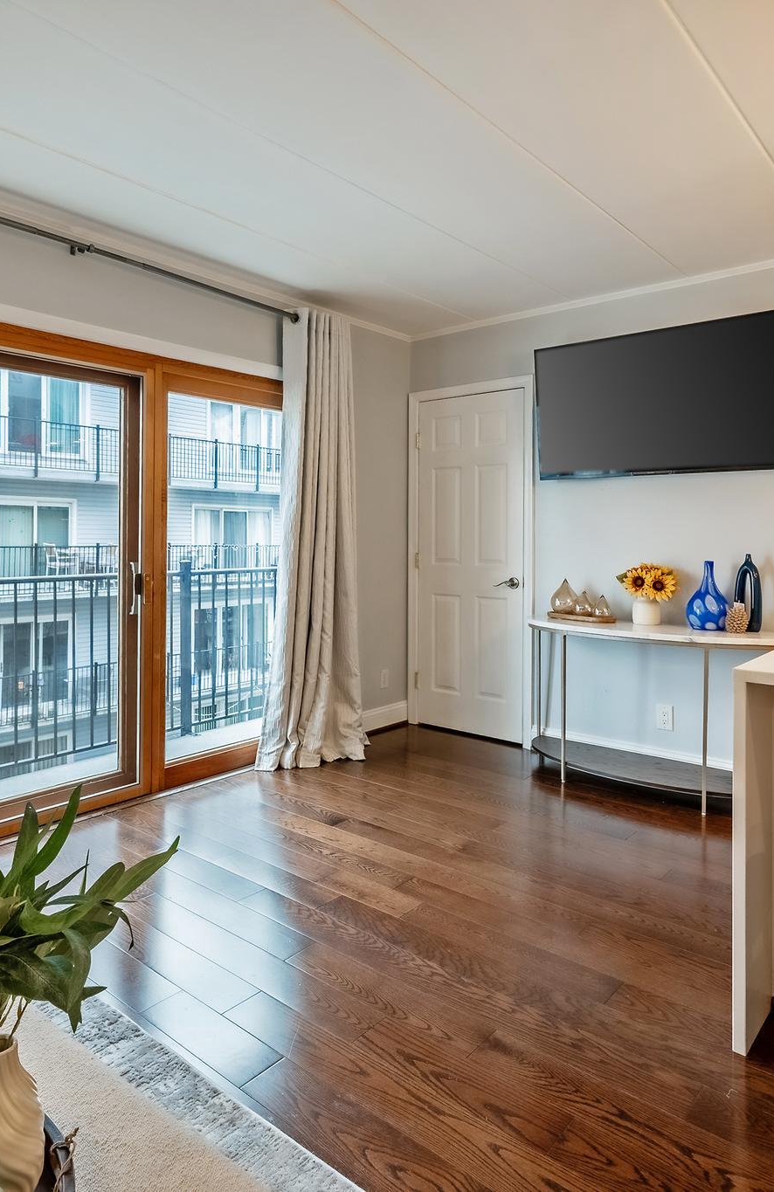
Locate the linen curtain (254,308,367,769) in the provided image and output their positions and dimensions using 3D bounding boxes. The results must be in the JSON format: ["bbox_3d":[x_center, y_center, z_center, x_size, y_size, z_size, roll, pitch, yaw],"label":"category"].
[{"bbox_3d":[-0.374,-0.318,3.770,0.250,2.370,0.640,3,4,42],"label":"linen curtain"}]

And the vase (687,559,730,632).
[{"bbox_3d":[1.500,-0.001,3.260,0.200,0.325,0.195,2,4,37],"label":"vase"}]

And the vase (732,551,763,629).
[{"bbox_3d":[1.660,-0.016,3.200,0.135,0.360,0.075,2,4,37],"label":"vase"}]

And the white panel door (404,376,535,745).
[{"bbox_3d":[0.500,-0.200,4.190,0.840,2.070,0.080,3,5,41],"label":"white panel door"}]

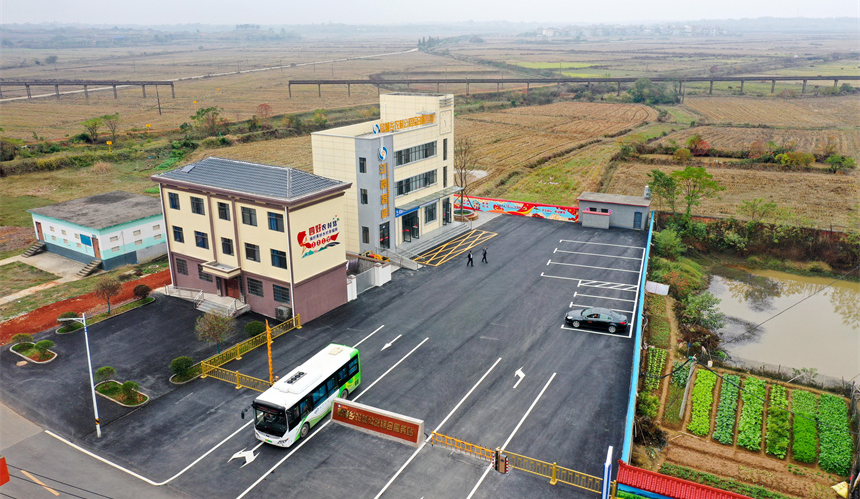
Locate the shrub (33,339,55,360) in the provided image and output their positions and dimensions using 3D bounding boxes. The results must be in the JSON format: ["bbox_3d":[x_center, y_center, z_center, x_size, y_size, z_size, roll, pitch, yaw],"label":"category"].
[{"bbox_3d":[-28.524,7.329,49.505,1.450,1.250,1.450,0,18,0],"label":"shrub"}]

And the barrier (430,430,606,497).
[{"bbox_3d":[4.813,11.645,36.664,10.490,1.280,0.400,9,21,26],"label":"barrier"}]

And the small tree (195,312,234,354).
[{"bbox_3d":[-15.808,6.219,49.487,2.950,3.280,2.950,0,18,0],"label":"small tree"}]

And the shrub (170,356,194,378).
[{"bbox_3d":[-17.293,8.158,46.628,1.620,1.400,1.620,0,18,0],"label":"shrub"}]

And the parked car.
[{"bbox_3d":[13.635,5.579,54.466,4.980,1.480,1.850,7,20,20],"label":"parked car"}]

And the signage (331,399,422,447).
[{"bbox_3d":[-3.238,10.201,39.963,6.200,1.600,0.500,9,20,26],"label":"signage"}]

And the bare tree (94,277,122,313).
[{"bbox_3d":[-27.501,4.021,56.880,2.400,3.100,2.400,12,22,33],"label":"bare tree"}]

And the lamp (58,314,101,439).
[{"bbox_3d":[-19.940,7.497,38.253,1.600,7.920,0.300,-14,23,-36],"label":"lamp"}]

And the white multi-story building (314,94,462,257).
[{"bbox_3d":[-4.553,-9.072,76.007,8.784,15.728,15.558,12,22,31],"label":"white multi-story building"}]

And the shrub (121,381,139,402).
[{"bbox_3d":[-19.838,9.314,44.116,1.250,1.100,1.250,12,22,33],"label":"shrub"}]

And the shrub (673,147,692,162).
[{"bbox_3d":[47.136,-17.678,124.831,3.600,2.600,3.600,0,18,0],"label":"shrub"}]

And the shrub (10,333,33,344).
[{"bbox_3d":[-31.185,7.073,51.077,1.700,1.000,1.700,12,22,33],"label":"shrub"}]

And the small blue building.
[{"bbox_3d":[-35.302,-2.512,74.592,13.064,4.321,11.159,11,22,30],"label":"small blue building"}]

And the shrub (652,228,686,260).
[{"bbox_3d":[25.930,-0.500,71.617,3.500,3.100,3.400,6,20,19],"label":"shrub"}]

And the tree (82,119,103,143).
[{"bbox_3d":[-72.942,-25.692,144.069,4.300,5.500,4.200,12,22,33],"label":"tree"}]

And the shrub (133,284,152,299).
[{"bbox_3d":[-25.767,3.812,59.972,1.550,1.350,1.550,0,18,0],"label":"shrub"}]

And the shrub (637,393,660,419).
[{"bbox_3d":[13.695,9.832,42.009,1.600,1.500,1.600,0,18,0],"label":"shrub"}]

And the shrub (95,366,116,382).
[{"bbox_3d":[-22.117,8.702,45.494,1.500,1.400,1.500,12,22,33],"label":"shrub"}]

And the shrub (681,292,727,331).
[{"bbox_3d":[22.446,5.098,54.979,3.500,3.100,3.500,0,18,0],"label":"shrub"}]

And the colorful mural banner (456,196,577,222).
[{"bbox_3d":[10.831,-5.369,86.502,17.000,1.900,0.300,8,20,23],"label":"colorful mural banner"}]

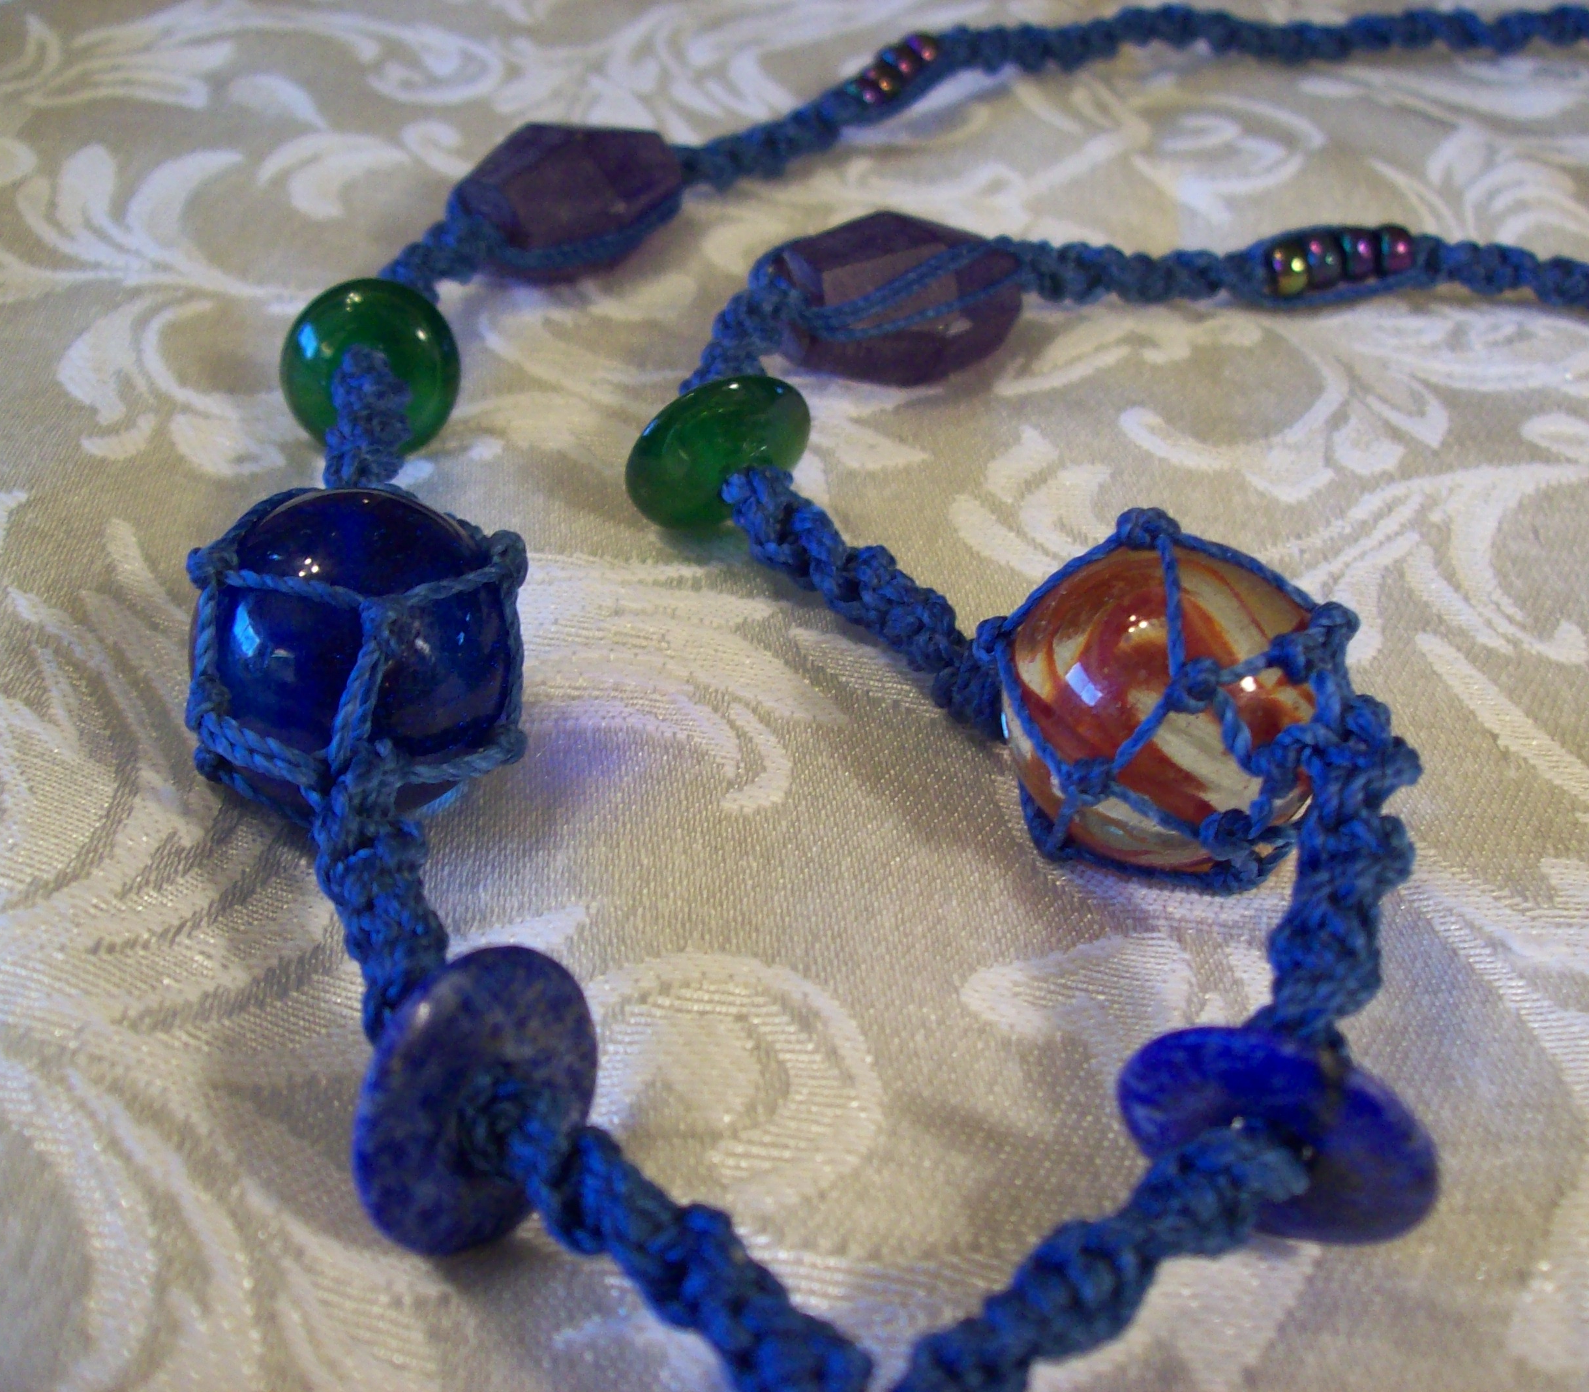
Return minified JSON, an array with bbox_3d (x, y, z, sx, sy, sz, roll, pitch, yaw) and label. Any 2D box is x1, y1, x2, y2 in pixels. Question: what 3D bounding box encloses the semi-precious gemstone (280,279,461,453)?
[{"bbox_3d":[-0.028,-0.022,0.129,0.012,0.012,0.006,-3,5,-12],"label":"semi-precious gemstone"}]

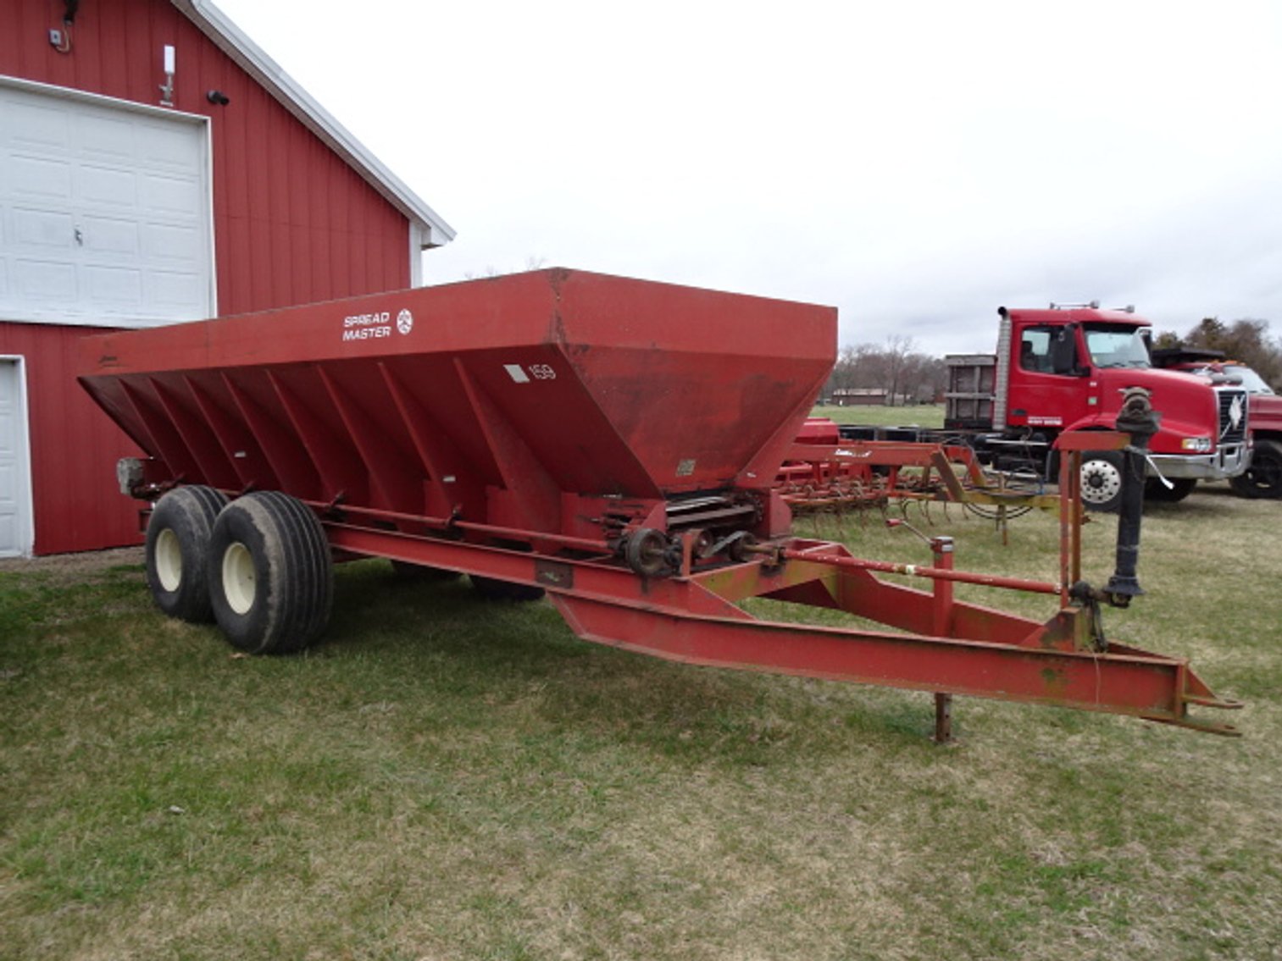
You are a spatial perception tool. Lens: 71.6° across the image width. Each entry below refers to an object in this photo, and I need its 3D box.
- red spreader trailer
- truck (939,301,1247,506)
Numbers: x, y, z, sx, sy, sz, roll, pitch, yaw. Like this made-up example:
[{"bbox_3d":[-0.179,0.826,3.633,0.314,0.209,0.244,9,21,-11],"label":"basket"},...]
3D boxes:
[{"bbox_3d":[-1.137,0.022,5.979,8.730,2.220,2.340,4,7,41],"label":"red spreader trailer"},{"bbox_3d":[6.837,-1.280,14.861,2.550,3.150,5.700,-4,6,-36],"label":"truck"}]

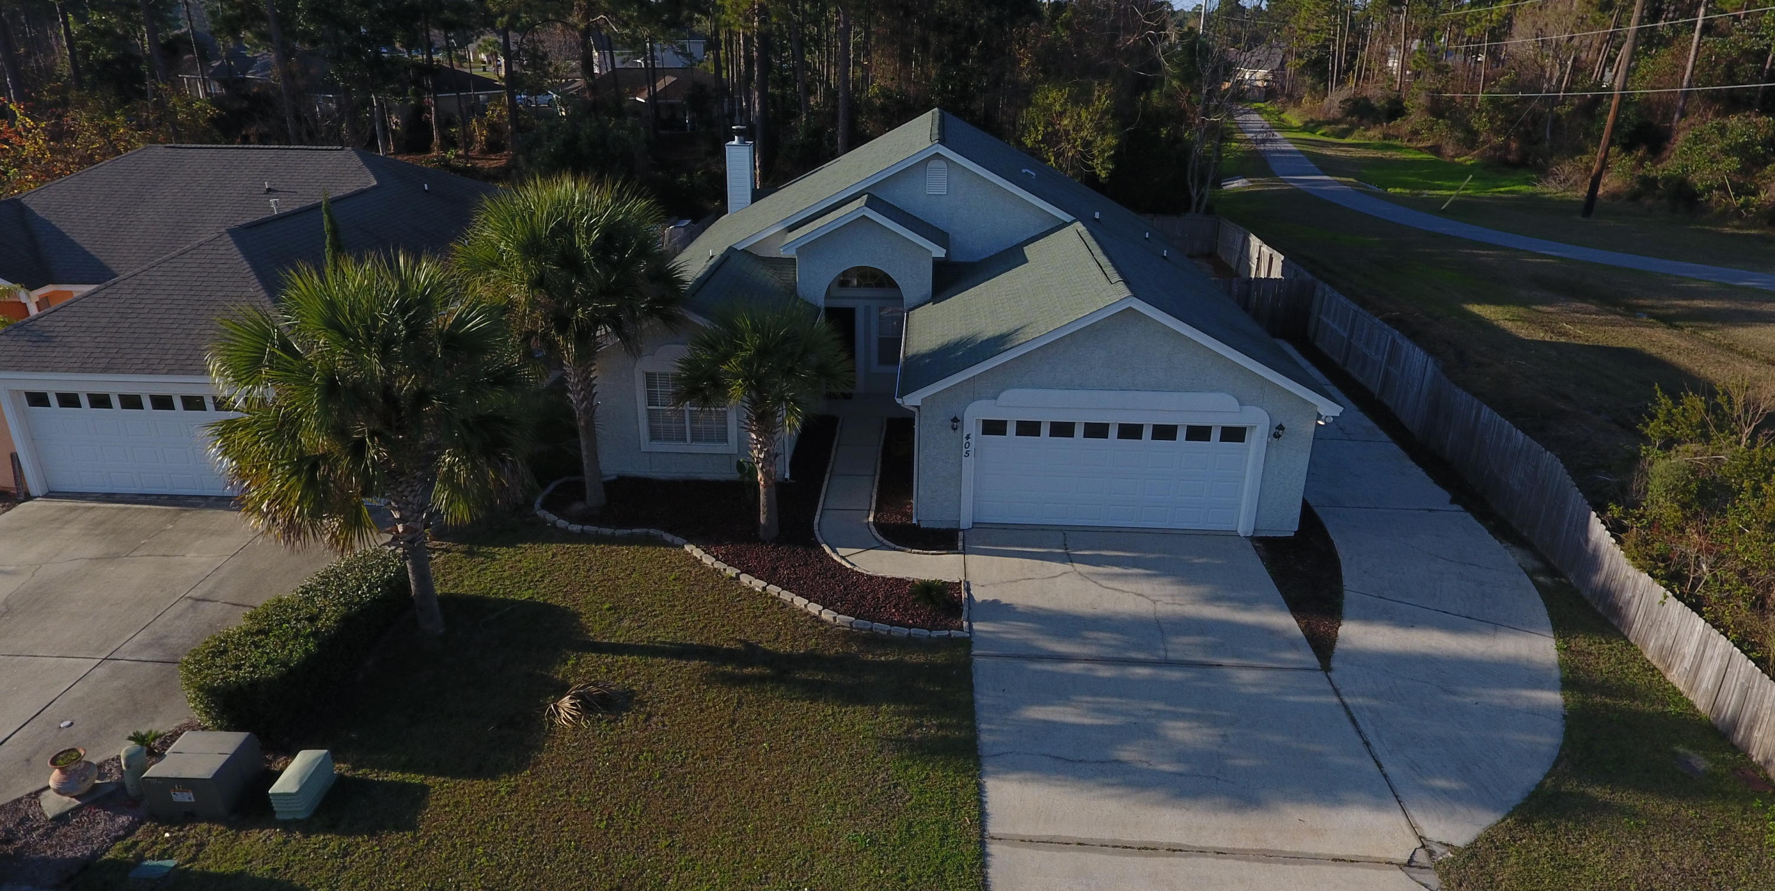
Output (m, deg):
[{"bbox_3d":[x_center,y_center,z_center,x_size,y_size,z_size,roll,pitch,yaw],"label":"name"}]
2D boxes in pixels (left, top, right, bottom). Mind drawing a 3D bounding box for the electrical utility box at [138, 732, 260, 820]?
[{"bbox_3d":[-8.429,4.030,12.672,0.920,0.610,0.900,1,23,3],"label":"electrical utility box"}]

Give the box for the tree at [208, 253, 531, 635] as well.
[{"bbox_3d":[-7.162,0.195,14.930,3.984,5.830,3.984,1,23,3],"label":"tree"}]

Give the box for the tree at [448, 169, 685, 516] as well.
[{"bbox_3d":[-5.604,-1.718,18.844,3.836,6.188,3.836,1,23,3],"label":"tree"}]

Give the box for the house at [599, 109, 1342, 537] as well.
[{"bbox_3d":[1.209,-4.450,25.515,14.100,6.150,17.000,1,23,3],"label":"house"}]

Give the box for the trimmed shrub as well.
[{"bbox_3d":[-8.466,2.799,15.100,1.350,0.930,3.450,2,23,5],"label":"trimmed shrub"}]

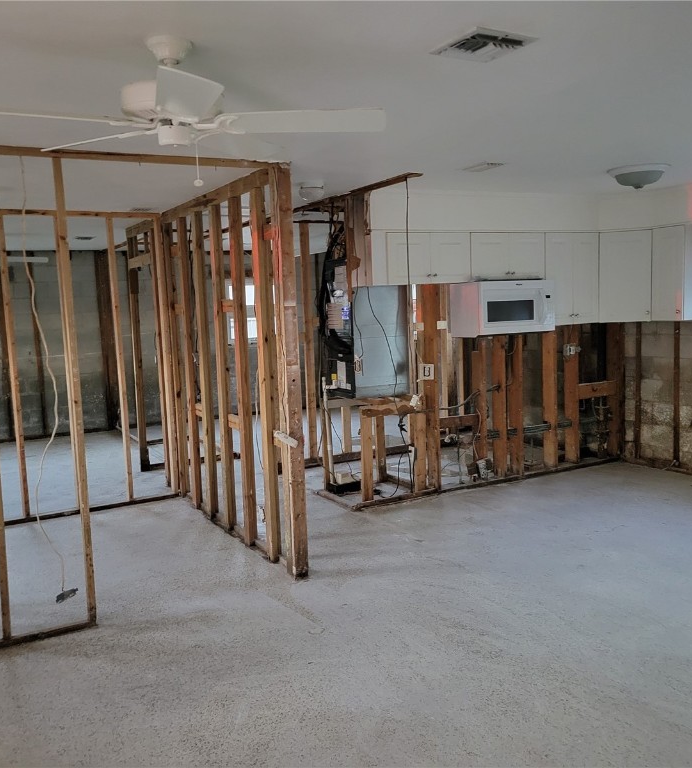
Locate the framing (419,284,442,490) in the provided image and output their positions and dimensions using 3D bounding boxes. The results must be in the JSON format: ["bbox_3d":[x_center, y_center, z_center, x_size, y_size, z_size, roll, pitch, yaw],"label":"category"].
[{"bbox_3d":[0.695,0.019,6.343,0.143,1.709,0.089,-6,7,-28],"label":"framing"}]

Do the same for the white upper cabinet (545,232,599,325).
[{"bbox_3d":[1.868,-0.910,6.723,0.617,0.775,0.328,-5,7,-28],"label":"white upper cabinet"}]

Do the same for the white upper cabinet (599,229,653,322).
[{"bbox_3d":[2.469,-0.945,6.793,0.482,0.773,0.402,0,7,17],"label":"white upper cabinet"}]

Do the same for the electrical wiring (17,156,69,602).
[{"bbox_3d":[-1.523,0.012,3.881,0.160,2.242,0.130,-5,7,-28],"label":"electrical wiring"}]

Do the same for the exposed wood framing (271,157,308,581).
[{"bbox_3d":[-0.330,-0.036,4.568,0.089,2.405,0.100,-6,7,-28],"label":"exposed wood framing"}]

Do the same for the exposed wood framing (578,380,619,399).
[{"bbox_3d":[2.366,0.060,7.277,0.472,0.133,0.040,-6,7,-28],"label":"exposed wood framing"}]

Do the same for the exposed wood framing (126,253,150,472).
[{"bbox_3d":[-2.056,-0.202,7.617,0.084,2.177,0.049,-6,7,-28],"label":"exposed wood framing"}]

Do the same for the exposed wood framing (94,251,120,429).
[{"bbox_3d":[-3.266,-0.592,10.560,0.173,2.411,0.041,-6,7,-29],"label":"exposed wood framing"}]

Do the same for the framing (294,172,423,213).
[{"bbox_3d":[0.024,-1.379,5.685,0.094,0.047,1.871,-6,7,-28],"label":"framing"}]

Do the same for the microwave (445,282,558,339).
[{"bbox_3d":[1.276,-0.625,6.247,0.765,0.417,0.389,-6,7,-28],"label":"microwave"}]

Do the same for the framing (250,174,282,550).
[{"bbox_3d":[-0.486,-0.030,4.787,0.084,2.317,0.089,-6,7,-28],"label":"framing"}]

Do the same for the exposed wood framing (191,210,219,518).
[{"bbox_3d":[-1.058,-0.120,5.840,0.084,2.317,0.089,-6,7,-28],"label":"exposed wood framing"}]

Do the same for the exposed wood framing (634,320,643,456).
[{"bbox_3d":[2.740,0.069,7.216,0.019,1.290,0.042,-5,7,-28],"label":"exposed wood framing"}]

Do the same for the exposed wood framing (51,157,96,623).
[{"bbox_3d":[-1.400,0.060,3.958,0.039,2.366,0.089,-6,7,-29],"label":"exposed wood framing"}]

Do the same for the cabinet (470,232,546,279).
[{"bbox_3d":[1.226,-1.043,6.312,0.773,0.371,0.327,-6,7,-29],"label":"cabinet"}]

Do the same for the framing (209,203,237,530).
[{"bbox_3d":[-0.873,-0.111,5.536,0.089,2.322,0.038,-5,7,-28],"label":"framing"}]

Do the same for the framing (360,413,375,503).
[{"bbox_3d":[0.162,0.585,6.118,0.095,0.691,0.041,-6,7,-29],"label":"framing"}]

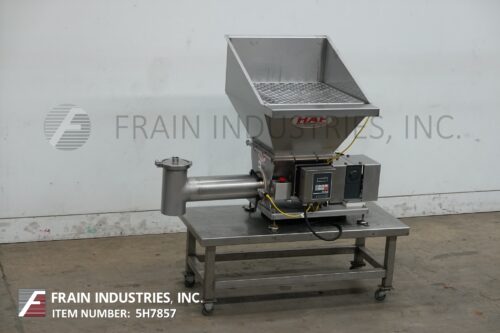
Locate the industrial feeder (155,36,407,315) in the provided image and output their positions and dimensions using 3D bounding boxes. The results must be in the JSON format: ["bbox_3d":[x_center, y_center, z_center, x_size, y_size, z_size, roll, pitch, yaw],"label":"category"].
[{"bbox_3d":[0.162,0.049,5.326,1.321,1.360,0.667,-2,15,-19],"label":"industrial feeder"}]

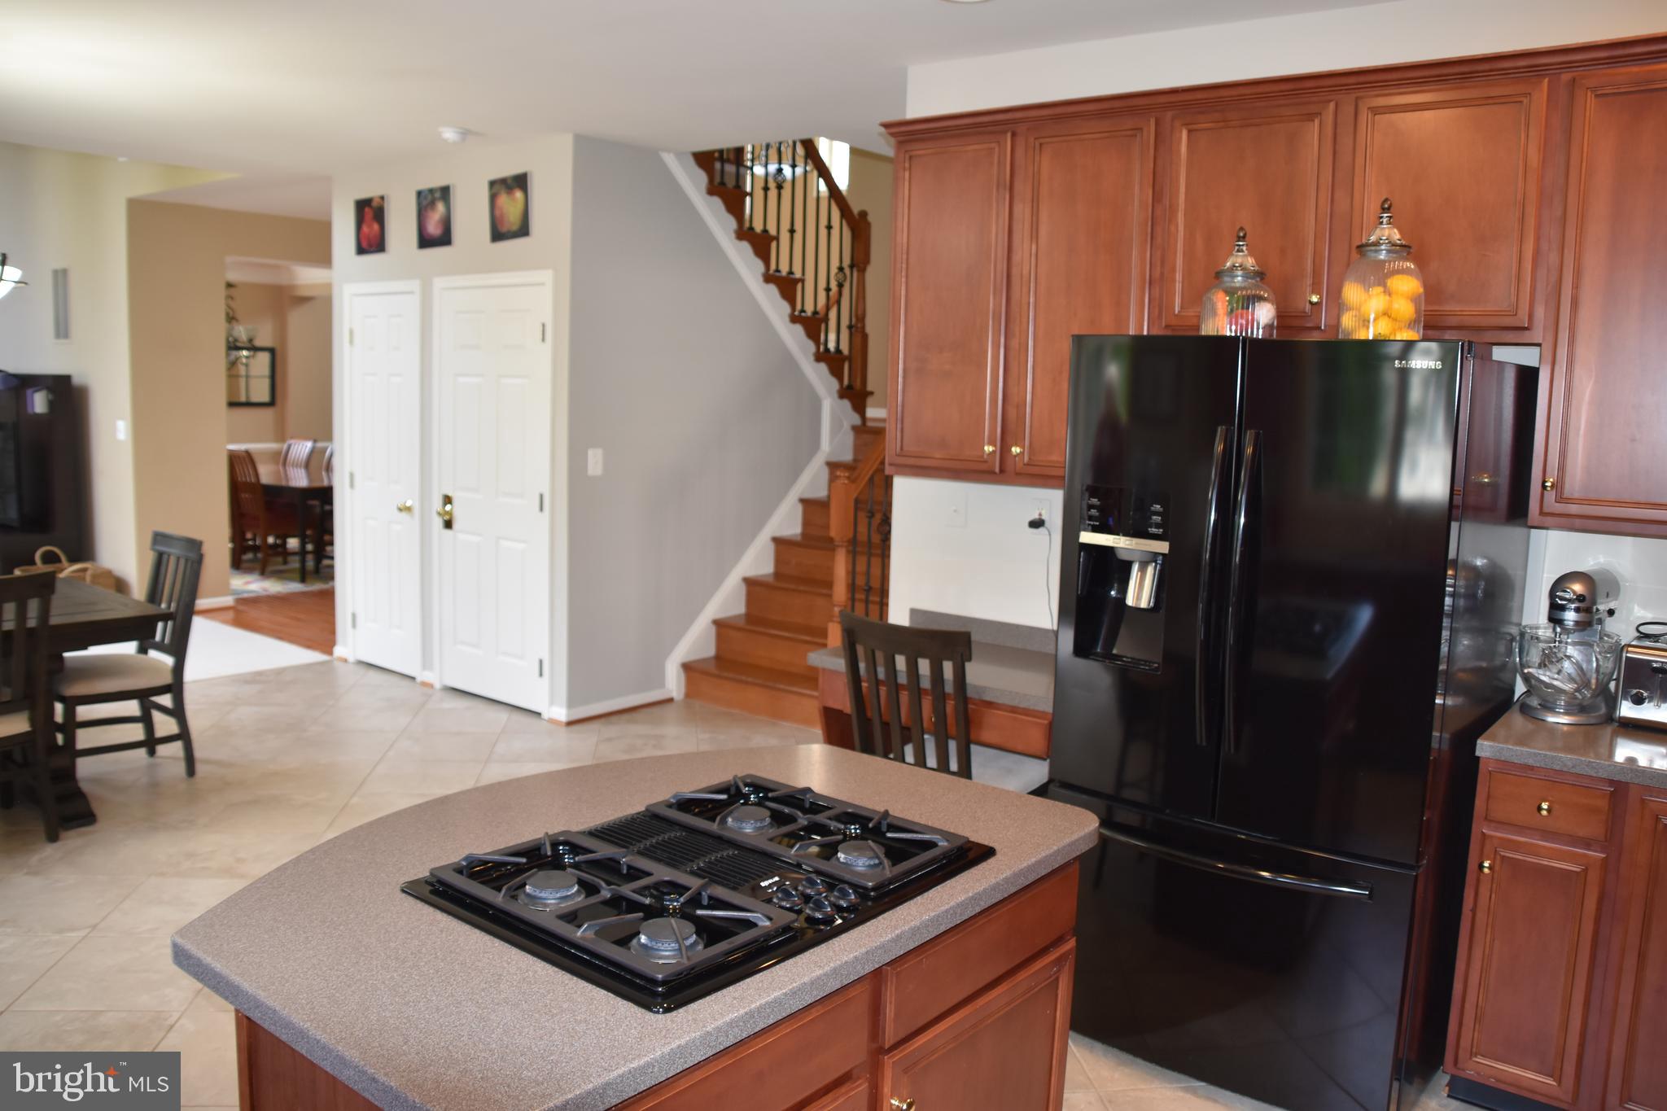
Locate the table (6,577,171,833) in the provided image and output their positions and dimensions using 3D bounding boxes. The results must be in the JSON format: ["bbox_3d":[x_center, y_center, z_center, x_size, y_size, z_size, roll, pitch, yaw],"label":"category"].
[{"bbox_3d":[-3.389,0.596,4.157,1.100,0.755,1.850,8,9,38],"label":"table"}]

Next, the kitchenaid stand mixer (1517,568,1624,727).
[{"bbox_3d":[1.909,0.221,3.201,0.360,0.360,0.250,-5,10,-44],"label":"kitchenaid stand mixer"}]

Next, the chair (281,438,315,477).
[{"bbox_3d":[-5.127,-0.581,11.586,0.480,1.030,0.560,8,9,38],"label":"chair"}]

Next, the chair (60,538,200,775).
[{"bbox_3d":[-2.866,0.429,4.958,0.465,0.955,0.550,8,9,38],"label":"chair"}]

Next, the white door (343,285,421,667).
[{"bbox_3d":[-2.438,-0.400,6.806,0.685,2.100,0.070,8,9,38],"label":"white door"}]

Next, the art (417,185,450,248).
[{"bbox_3d":[-1.995,-1.693,6.288,0.287,0.288,0.026,8,9,38],"label":"art"}]

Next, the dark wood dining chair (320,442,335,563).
[{"bbox_3d":[-4.715,-0.488,11.340,0.480,1.010,0.560,8,9,38],"label":"dark wood dining chair"}]

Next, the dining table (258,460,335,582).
[{"bbox_3d":[-4.748,-0.318,10.726,2.400,0.760,1.080,8,9,38],"label":"dining table"}]

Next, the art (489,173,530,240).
[{"bbox_3d":[-1.530,-1.642,5.912,0.300,0.295,0.030,8,9,38],"label":"art"}]

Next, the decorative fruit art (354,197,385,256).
[{"bbox_3d":[-2.449,-1.747,6.641,0.280,0.288,0.026,8,9,38],"label":"decorative fruit art"}]

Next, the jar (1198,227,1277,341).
[{"bbox_3d":[1.013,-0.663,3.114,0.180,0.302,0.180,2,7,0],"label":"jar"}]

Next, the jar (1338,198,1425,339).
[{"bbox_3d":[1.262,-0.634,2.876,0.197,0.370,0.197,8,9,38],"label":"jar"}]

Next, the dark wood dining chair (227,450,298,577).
[{"bbox_3d":[-4.703,-0.369,10.425,0.480,1.010,0.560,8,9,38],"label":"dark wood dining chair"}]

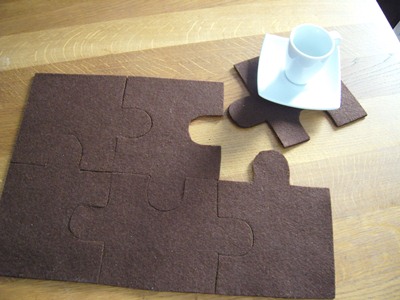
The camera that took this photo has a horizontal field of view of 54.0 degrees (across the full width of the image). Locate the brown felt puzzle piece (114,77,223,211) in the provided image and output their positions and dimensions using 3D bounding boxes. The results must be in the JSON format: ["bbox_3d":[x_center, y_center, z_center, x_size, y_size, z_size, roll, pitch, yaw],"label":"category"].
[{"bbox_3d":[-0.043,-0.011,0.542,0.141,0.006,0.197,4,67,1],"label":"brown felt puzzle piece"}]

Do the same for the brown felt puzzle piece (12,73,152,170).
[{"bbox_3d":[-0.157,-0.041,0.553,0.182,0.006,0.145,4,67,1],"label":"brown felt puzzle piece"}]

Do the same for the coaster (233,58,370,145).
[{"bbox_3d":[0.124,-0.081,0.574,0.180,0.006,0.150,-22,69,-10],"label":"coaster"}]

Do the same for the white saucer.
[{"bbox_3d":[0.147,-0.115,0.576,0.113,0.018,0.113,9,67,3],"label":"white saucer"}]

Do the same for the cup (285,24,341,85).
[{"bbox_3d":[0.153,-0.130,0.549,0.072,0.069,0.059,-16,68,-7],"label":"cup"}]

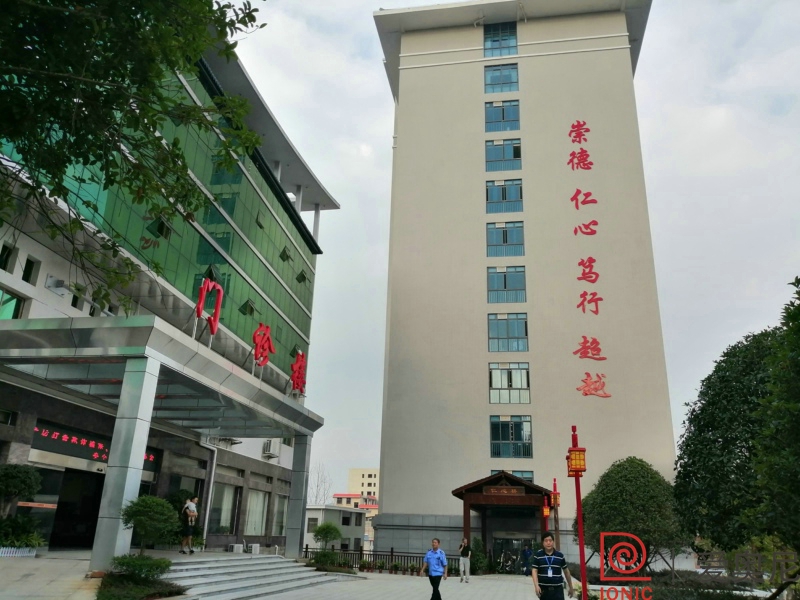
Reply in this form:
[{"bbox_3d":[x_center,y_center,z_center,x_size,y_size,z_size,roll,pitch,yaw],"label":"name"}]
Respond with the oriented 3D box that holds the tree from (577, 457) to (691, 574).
[{"bbox_3d":[9.466,8.838,24.500,4.400,4.700,4.400,-1,-21,9],"label":"tree"}]

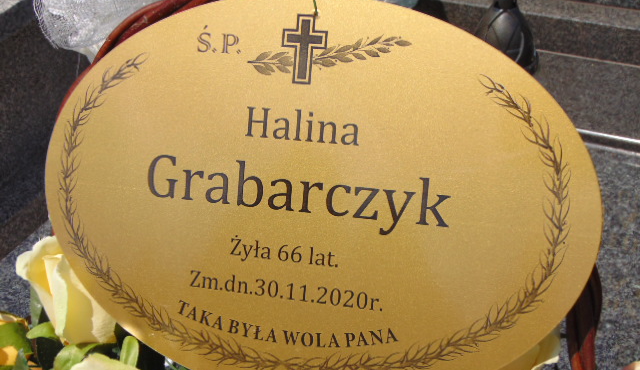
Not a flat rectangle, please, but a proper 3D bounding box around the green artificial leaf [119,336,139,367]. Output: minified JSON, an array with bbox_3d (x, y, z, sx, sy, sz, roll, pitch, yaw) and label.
[{"bbox_3d":[-0.111,0.096,0.535,0.012,0.019,0.008,-5,22,-4],"label":"green artificial leaf"}]

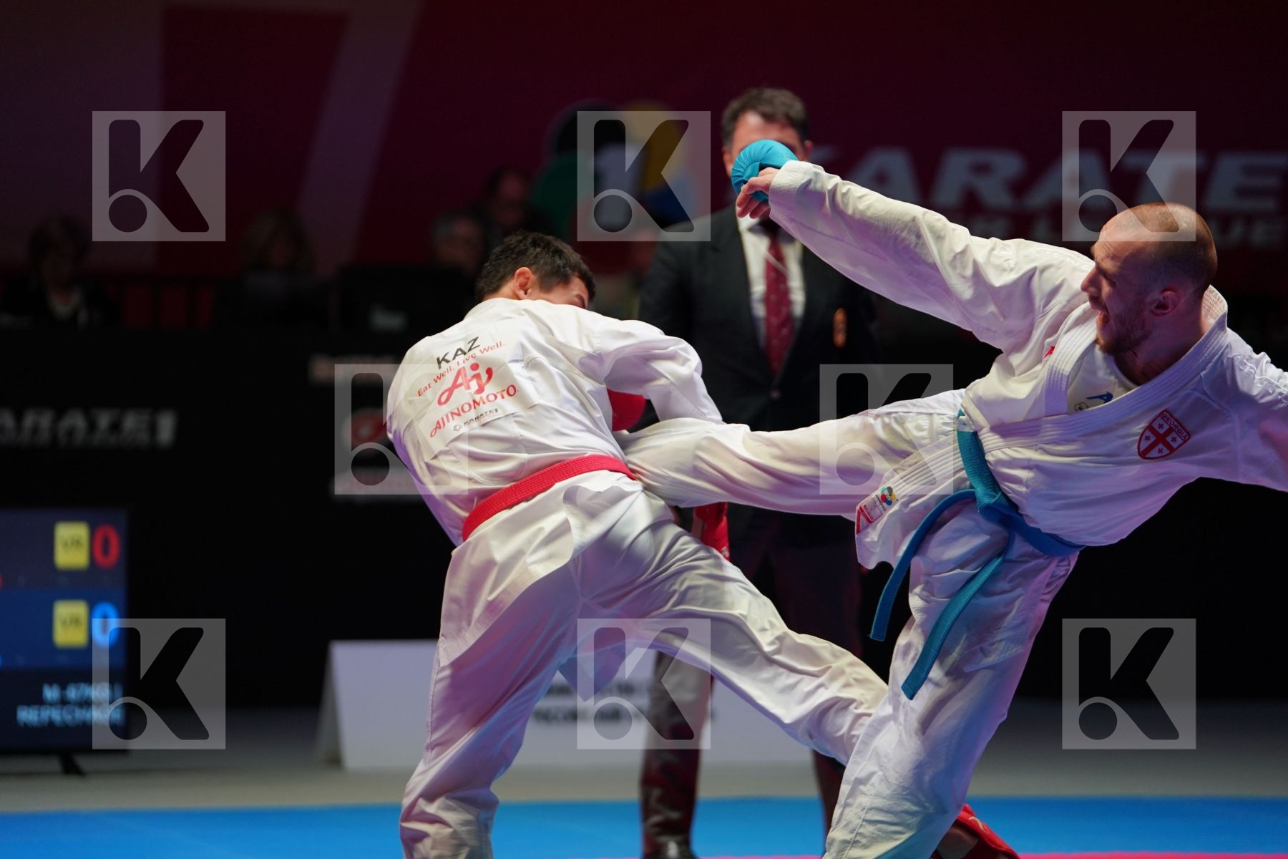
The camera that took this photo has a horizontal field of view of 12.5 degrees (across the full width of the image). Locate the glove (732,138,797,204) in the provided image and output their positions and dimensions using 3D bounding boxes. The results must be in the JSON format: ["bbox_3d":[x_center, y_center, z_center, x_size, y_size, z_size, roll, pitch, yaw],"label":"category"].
[{"bbox_3d":[0.204,-0.410,9.400,0.150,0.105,0.120,9,4,22],"label":"glove"}]

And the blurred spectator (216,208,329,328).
[{"bbox_3d":[-1.304,-0.151,20.700,0.500,1.250,0.680,0,0,-3],"label":"blurred spectator"}]

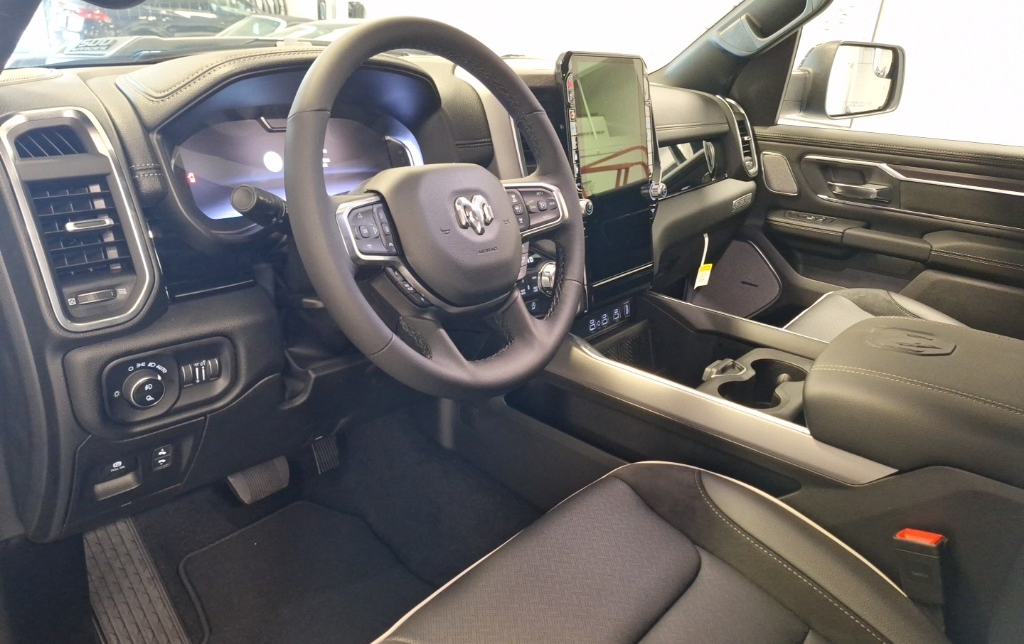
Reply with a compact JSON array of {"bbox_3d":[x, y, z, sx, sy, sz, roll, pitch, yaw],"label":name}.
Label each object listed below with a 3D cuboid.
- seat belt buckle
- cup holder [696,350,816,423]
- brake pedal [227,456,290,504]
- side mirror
[{"bbox_3d":[0.418,0.251,0.692,0.041,0.068,0.027,-3,12,42],"label":"seat belt buckle"},{"bbox_3d":[0.356,0.113,0.965,0.143,0.085,0.225,21,27,35],"label":"cup holder"},{"bbox_3d":[-0.440,0.277,1.183,0.104,0.059,0.028,-20,-12,-47],"label":"brake pedal"},{"bbox_3d":[0.853,-0.629,1.766,0.290,0.198,0.150,-11,27,-34],"label":"side mirror"}]

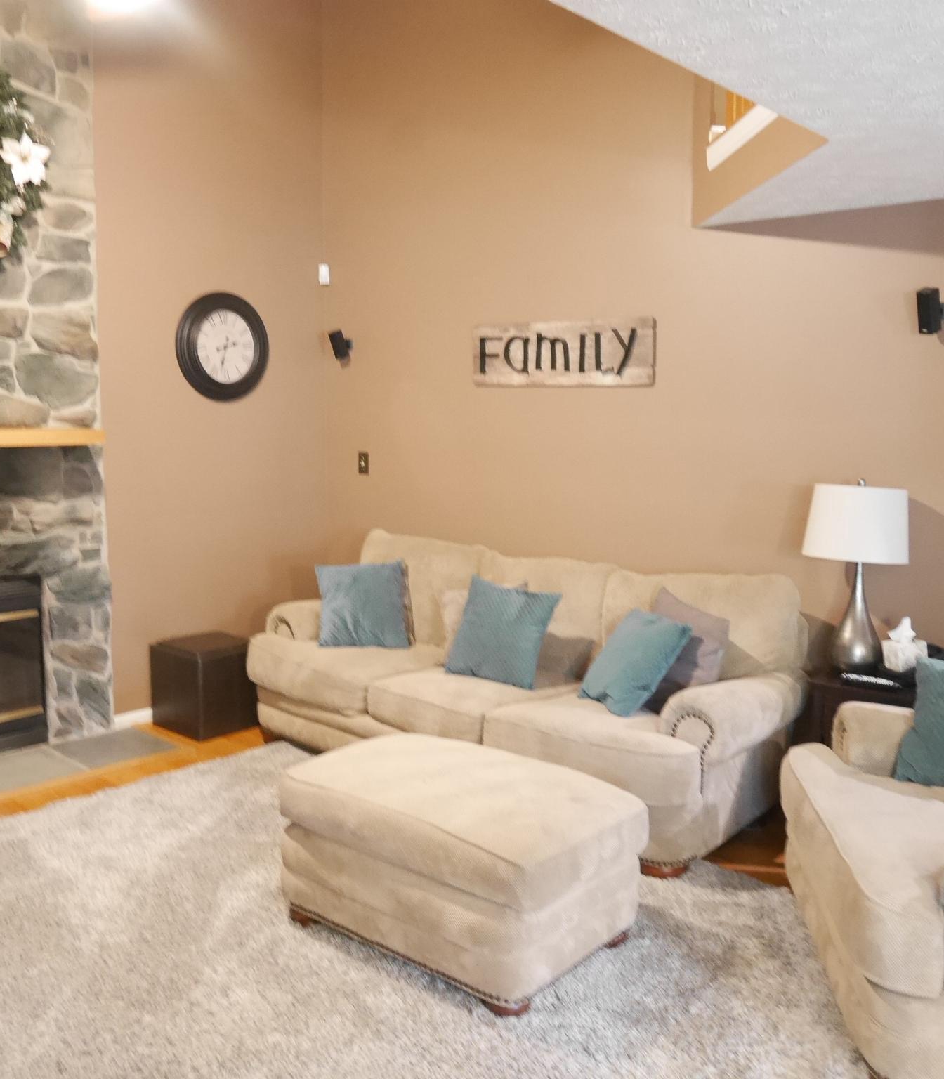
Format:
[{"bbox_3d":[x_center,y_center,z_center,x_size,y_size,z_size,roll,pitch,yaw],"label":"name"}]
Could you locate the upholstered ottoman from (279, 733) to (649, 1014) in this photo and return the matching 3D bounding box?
[{"bbox_3d":[-0.030,0.935,2.985,0.930,0.465,0.600,6,9,39],"label":"upholstered ottoman"}]

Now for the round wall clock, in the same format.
[{"bbox_3d":[-1.288,-1.001,5.201,0.050,0.560,0.560,6,9,40],"label":"round wall clock"}]

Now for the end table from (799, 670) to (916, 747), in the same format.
[{"bbox_3d":[1.536,0.807,3.545,0.560,0.645,0.530,6,9,40],"label":"end table"}]

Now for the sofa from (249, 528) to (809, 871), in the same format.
[{"bbox_3d":[0.159,0.544,4.366,2.270,0.945,0.980,6,9,40],"label":"sofa"}]

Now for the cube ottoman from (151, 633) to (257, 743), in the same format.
[{"bbox_3d":[-1.304,0.720,4.993,0.400,0.415,0.410,6,9,39],"label":"cube ottoman"}]

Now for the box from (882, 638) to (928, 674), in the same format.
[{"bbox_3d":[1.588,0.417,3.646,0.120,0.107,0.105,-1,7,-13],"label":"box"}]

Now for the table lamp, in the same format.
[{"bbox_3d":[1.401,0.125,3.638,0.365,0.685,0.365,6,9,40],"label":"table lamp"}]

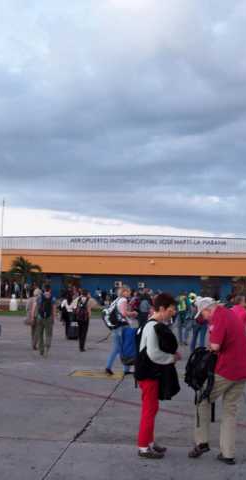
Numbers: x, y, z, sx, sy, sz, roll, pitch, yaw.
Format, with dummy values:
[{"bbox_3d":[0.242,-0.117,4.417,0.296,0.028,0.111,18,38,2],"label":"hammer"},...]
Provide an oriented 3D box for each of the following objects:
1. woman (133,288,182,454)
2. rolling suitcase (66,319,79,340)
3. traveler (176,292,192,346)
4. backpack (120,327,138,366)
[{"bbox_3d":[0.346,1.354,6.582,0.460,1.630,0.500,2,-4,-6],"label":"woman"},{"bbox_3d":[-1.623,2.877,20.800,0.430,0.680,0.300,1,-5,0],"label":"rolling suitcase"},{"bbox_3d":[1.907,2.448,20.242,0.500,1.680,0.380,1,-5,6],"label":"traveler"},{"bbox_3d":[0.068,1.032,6.300,0.190,0.420,0.290,1,-5,3],"label":"backpack"}]

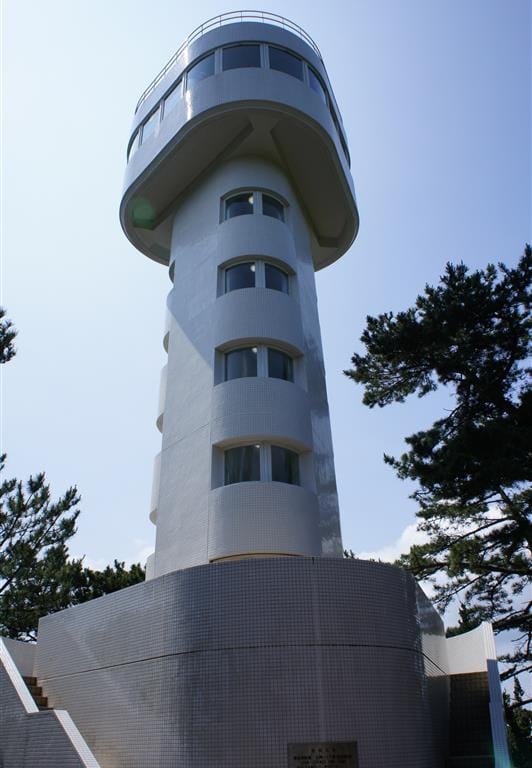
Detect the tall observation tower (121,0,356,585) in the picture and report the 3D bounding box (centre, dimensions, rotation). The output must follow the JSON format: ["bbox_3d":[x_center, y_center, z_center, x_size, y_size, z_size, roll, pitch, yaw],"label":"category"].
[{"bbox_3d":[-0.467,-1.726,16.067,7.410,16.130,7.110,4,-29,-10],"label":"tall observation tower"}]

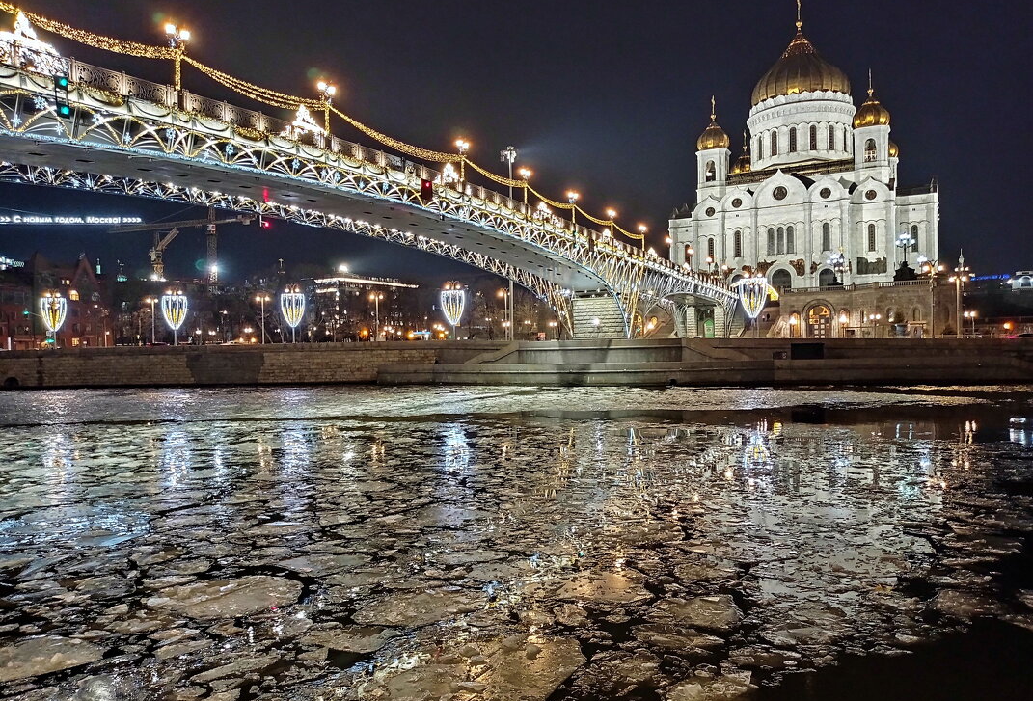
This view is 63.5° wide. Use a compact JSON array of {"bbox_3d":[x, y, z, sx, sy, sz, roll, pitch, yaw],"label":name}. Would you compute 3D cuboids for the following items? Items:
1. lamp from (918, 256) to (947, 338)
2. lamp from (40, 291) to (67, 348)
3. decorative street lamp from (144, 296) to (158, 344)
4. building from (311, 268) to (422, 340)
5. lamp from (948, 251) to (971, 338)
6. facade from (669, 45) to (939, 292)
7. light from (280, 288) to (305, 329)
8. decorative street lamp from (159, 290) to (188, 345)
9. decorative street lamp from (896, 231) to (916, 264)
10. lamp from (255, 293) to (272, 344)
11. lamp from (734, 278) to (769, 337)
[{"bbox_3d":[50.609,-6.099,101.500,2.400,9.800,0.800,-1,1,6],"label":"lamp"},{"bbox_3d":[-74.324,-4.568,134.000,3.800,10.100,3.700,-1,1,0],"label":"lamp"},{"bbox_3d":[-62.213,-4.296,143.000,1.900,9.400,0.700,-1,1,0],"label":"decorative street lamp"},{"bbox_3d":[-55.621,-14.961,304.535,15.000,26.000,48.000,-1,1,28],"label":"building"},{"bbox_3d":[63.048,-6.463,119.000,2.600,11.800,1.600,-1,1,0],"label":"lamp"},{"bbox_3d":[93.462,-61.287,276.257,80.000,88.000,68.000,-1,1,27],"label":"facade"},{"bbox_3d":[-33.171,-6.090,124.000,3.550,5.300,3.500,-1,1,0],"label":"light"},{"bbox_3d":[-55.223,-5.070,135.000,3.800,10.100,3.700,-1,1,0],"label":"decorative street lamp"},{"bbox_3d":[78.428,-20.675,168.000,3.800,6.600,3.600,-1,1,0],"label":"decorative street lamp"},{"bbox_3d":[-47.016,-5.463,155.000,2.600,10.400,1.500,-1,1,0],"label":"lamp"},{"bbox_3d":[30.070,-5.267,106.000,3.400,9.000,3.300,-1,1,6],"label":"lamp"}]

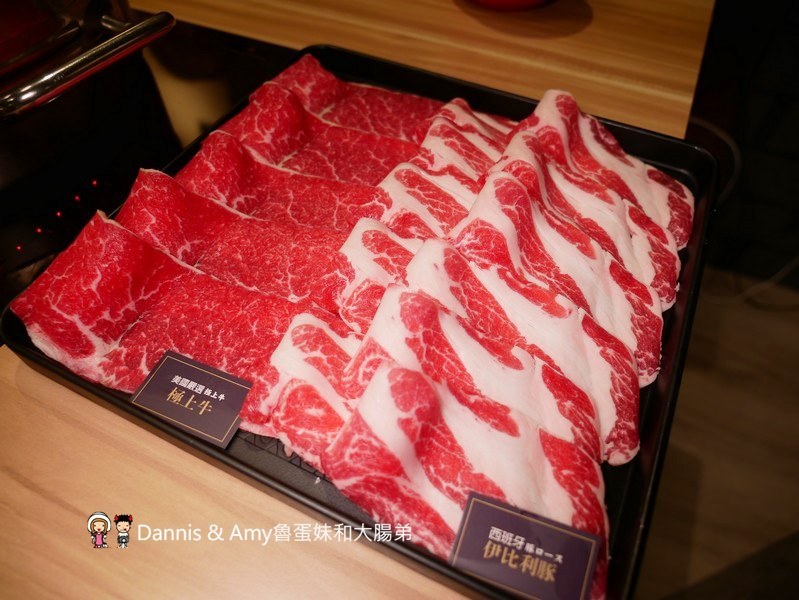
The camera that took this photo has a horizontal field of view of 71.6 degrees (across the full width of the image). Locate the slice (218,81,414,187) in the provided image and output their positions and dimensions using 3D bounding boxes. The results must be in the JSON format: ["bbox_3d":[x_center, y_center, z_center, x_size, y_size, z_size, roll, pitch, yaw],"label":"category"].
[{"bbox_3d":[-0.066,-0.132,0.461,0.162,0.033,0.098,22,55,15],"label":"slice"}]

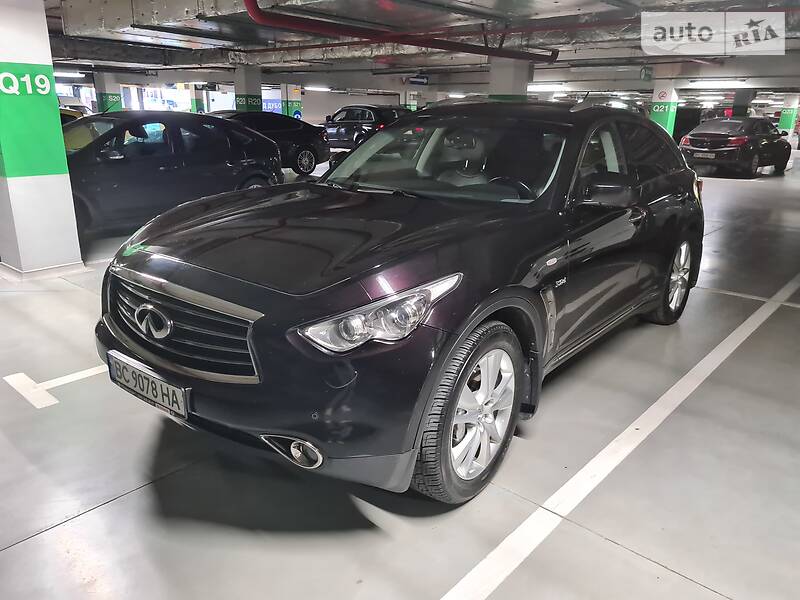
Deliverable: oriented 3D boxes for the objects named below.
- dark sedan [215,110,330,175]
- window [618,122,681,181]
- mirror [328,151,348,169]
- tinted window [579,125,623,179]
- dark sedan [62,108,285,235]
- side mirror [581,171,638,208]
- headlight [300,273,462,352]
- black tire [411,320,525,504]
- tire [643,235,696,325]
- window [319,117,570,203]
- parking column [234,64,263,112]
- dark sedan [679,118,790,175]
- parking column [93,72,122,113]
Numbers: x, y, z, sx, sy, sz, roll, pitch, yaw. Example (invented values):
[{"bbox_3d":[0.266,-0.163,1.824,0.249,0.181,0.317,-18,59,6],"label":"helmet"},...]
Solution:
[{"bbox_3d":[-3.834,-3.654,14.073,1.860,1.450,4.800,16,23,39],"label":"dark sedan"},{"bbox_3d":[1.723,-1.016,4.101,0.090,0.410,1.120,-16,2,42],"label":"window"},{"bbox_3d":[-0.397,-0.965,4.188,0.230,0.150,0.140,14,22,36],"label":"mirror"},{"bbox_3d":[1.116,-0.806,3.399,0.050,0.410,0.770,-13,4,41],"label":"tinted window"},{"bbox_3d":[-3.574,-1.700,7.917,1.830,1.490,4.320,16,23,39],"label":"dark sedan"},{"bbox_3d":[1.028,-0.540,2.951,0.250,0.165,0.160,14,22,37],"label":"side mirror"},{"bbox_3d":[-0.039,0.055,2.124,0.280,0.200,0.620,14,22,37],"label":"headlight"},{"bbox_3d":[0.252,0.440,2.531,0.265,0.770,0.770,13,21,33],"label":"black tire"},{"bbox_3d":[2.069,-0.210,4.676,0.265,0.765,0.765,14,22,36],"label":"tire"},{"bbox_3d":[0.229,-0.826,3.443,1.530,0.190,0.860,14,56,37],"label":"window"},{"bbox_3d":[-4.133,-5.080,16.603,0.510,2.700,0.510,16,23,40],"label":"parking column"},{"bbox_3d":[9.688,-4.491,17.419,1.860,1.500,4.830,17,23,41],"label":"dark sedan"},{"bbox_3d":[-10.492,-6.944,21.867,0.640,2.750,0.580,16,23,39],"label":"parking column"}]

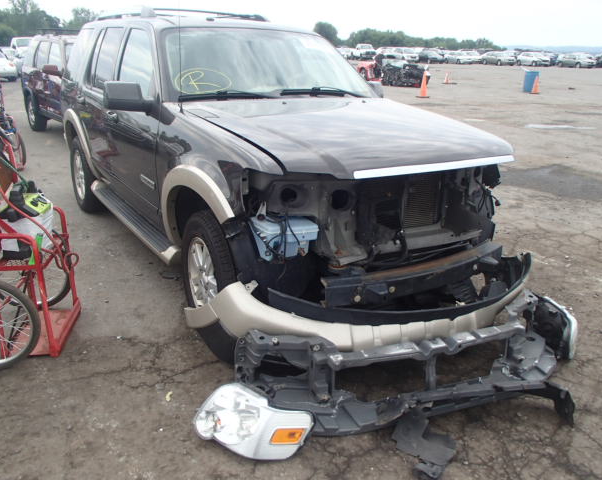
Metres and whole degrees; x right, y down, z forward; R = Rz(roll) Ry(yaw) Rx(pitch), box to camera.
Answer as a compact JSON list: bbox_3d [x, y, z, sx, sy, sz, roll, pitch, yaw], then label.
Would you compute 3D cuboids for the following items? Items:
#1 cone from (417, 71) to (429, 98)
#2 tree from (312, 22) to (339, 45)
[{"bbox_3d":[4.310,-5.464,18.101,0.390,0.900,0.390,5,21,12],"label":"cone"},{"bbox_3d":[5.736,-45.437,116.450,6.000,7.000,6.000,1,20,0],"label":"tree"}]

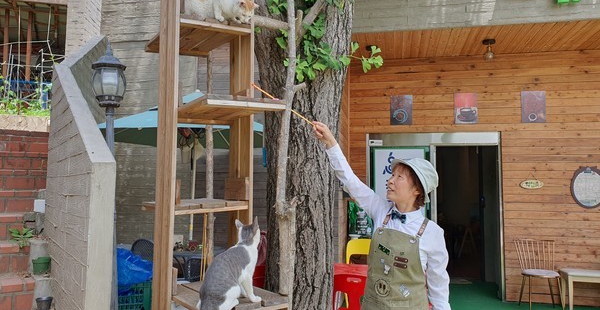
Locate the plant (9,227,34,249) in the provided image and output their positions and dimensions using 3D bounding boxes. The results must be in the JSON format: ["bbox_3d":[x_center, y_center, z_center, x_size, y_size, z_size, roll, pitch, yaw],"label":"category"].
[{"bbox_3d":[-1.888,0.566,3.060,0.165,0.135,0.160,4,-6,-34],"label":"plant"}]

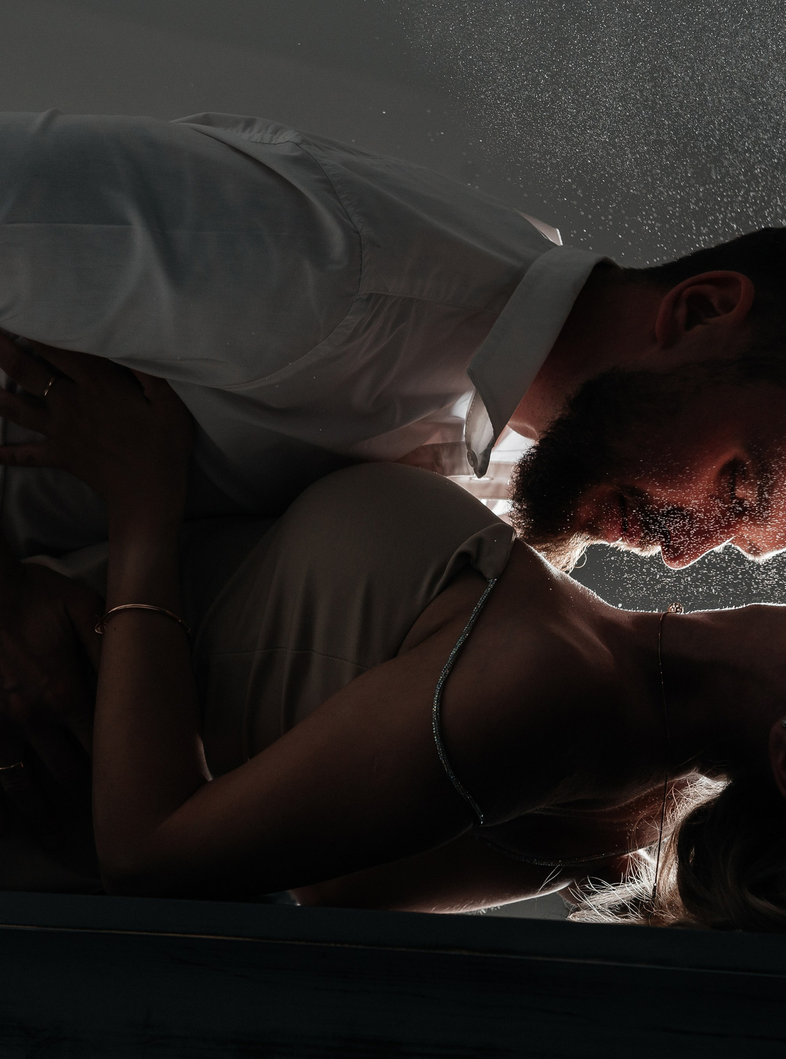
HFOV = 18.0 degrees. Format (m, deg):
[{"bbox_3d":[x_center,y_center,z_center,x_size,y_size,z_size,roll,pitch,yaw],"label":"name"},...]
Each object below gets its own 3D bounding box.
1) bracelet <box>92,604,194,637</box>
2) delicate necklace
[{"bbox_3d":[-0.152,0.061,1.500,0.059,0.008,0.050,5,-35,-2],"label":"bracelet"},{"bbox_3d":[0.164,0.137,1.470,0.022,0.180,0.115,2,-9,10],"label":"delicate necklace"}]

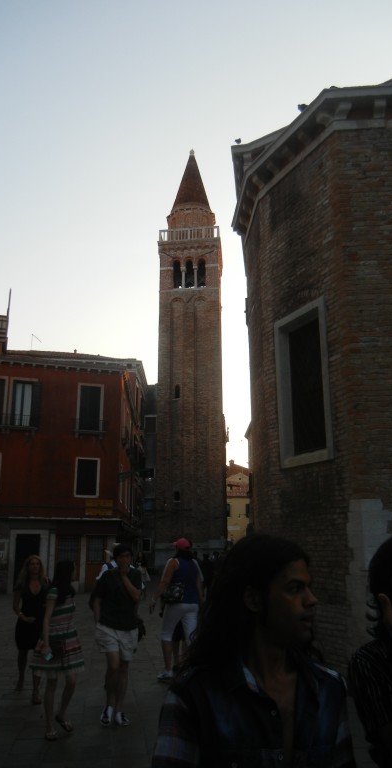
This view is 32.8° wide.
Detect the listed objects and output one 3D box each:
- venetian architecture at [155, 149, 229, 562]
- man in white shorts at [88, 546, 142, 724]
[{"bbox_3d":[-0.233,-3.443,56.365,5.200,36.480,5.200,-1,-14,7],"label":"venetian architecture"},{"bbox_3d":[-0.820,2.517,6.782,0.560,1.735,0.420,2,-14,-8],"label":"man in white shorts"}]

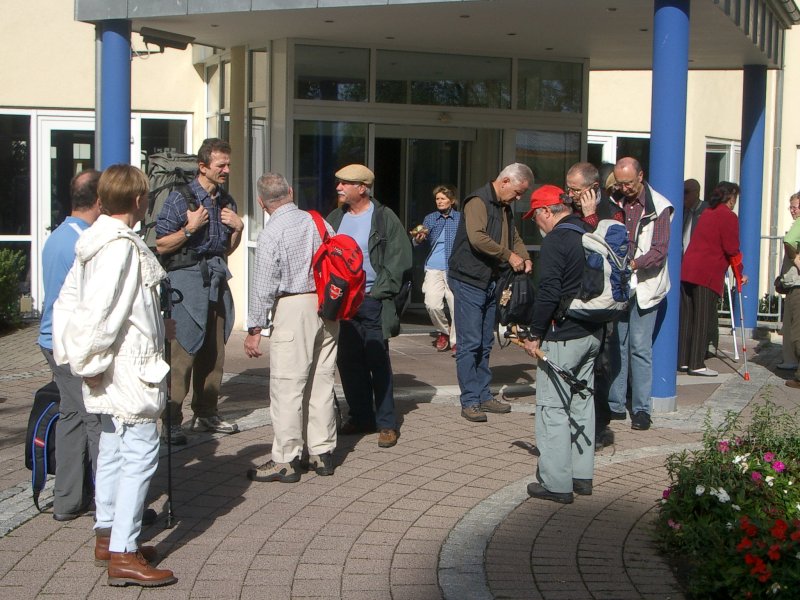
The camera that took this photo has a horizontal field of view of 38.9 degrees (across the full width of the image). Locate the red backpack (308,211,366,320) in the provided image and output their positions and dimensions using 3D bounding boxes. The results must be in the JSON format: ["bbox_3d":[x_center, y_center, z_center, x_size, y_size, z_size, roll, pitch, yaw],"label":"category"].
[{"bbox_3d":[-0.324,-0.175,5.920,0.240,0.510,0.300,5,6,37],"label":"red backpack"}]

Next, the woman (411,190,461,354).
[{"bbox_3d":[0.386,-0.310,11.345,0.480,1.686,0.400,3,5,18],"label":"woman"}]

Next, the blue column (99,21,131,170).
[{"bbox_3d":[-2.497,-0.917,9.991,0.265,3.043,0.265,1,5,0],"label":"blue column"}]

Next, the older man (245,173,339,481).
[{"bbox_3d":[-0.595,0.150,6.210,0.510,1.677,0.400,-3,7,-38],"label":"older man"}]

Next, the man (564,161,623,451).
[{"bbox_3d":[1.206,0.029,7.025,0.520,1.764,0.420,4,6,30],"label":"man"}]

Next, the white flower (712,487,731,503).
[{"bbox_3d":[1.405,0.850,4.950,0.075,0.060,0.060,1,5,0],"label":"white flower"}]

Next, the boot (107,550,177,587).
[{"bbox_3d":[-1.033,1.059,4.523,0.285,0.155,0.110,0,5,-10],"label":"boot"}]

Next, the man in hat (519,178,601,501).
[{"bbox_3d":[0.851,0.228,5.931,0.430,1.647,0.480,4,6,30],"label":"man in hat"}]

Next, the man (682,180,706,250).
[{"bbox_3d":[2.939,-0.326,11.301,0.520,1.754,0.380,6,7,40],"label":"man"}]

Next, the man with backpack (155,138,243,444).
[{"bbox_3d":[-1.238,-0.067,7.029,0.540,1.844,0.460,-4,7,-41],"label":"man with backpack"}]

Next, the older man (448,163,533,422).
[{"bbox_3d":[0.633,-0.064,7.924,0.520,1.770,0.500,4,6,25],"label":"older man"}]

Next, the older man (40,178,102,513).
[{"bbox_3d":[-1.481,0.219,5.401,0.420,1.653,0.480,-3,7,-41],"label":"older man"}]

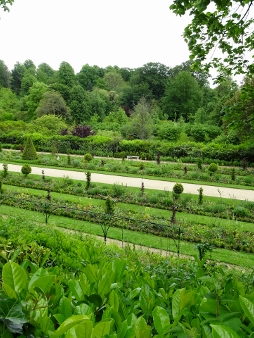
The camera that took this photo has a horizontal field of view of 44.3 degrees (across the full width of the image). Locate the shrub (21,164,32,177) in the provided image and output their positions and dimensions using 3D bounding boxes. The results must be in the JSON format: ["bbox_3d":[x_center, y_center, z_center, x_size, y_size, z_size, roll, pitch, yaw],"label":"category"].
[{"bbox_3d":[-8.756,0.061,27.200,0.900,0.940,0.900,0,11,0],"label":"shrub"}]

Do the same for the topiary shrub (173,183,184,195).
[{"bbox_3d":[3.441,1.319,20.900,0.710,0.740,0.710,0,11,0],"label":"topiary shrub"}]

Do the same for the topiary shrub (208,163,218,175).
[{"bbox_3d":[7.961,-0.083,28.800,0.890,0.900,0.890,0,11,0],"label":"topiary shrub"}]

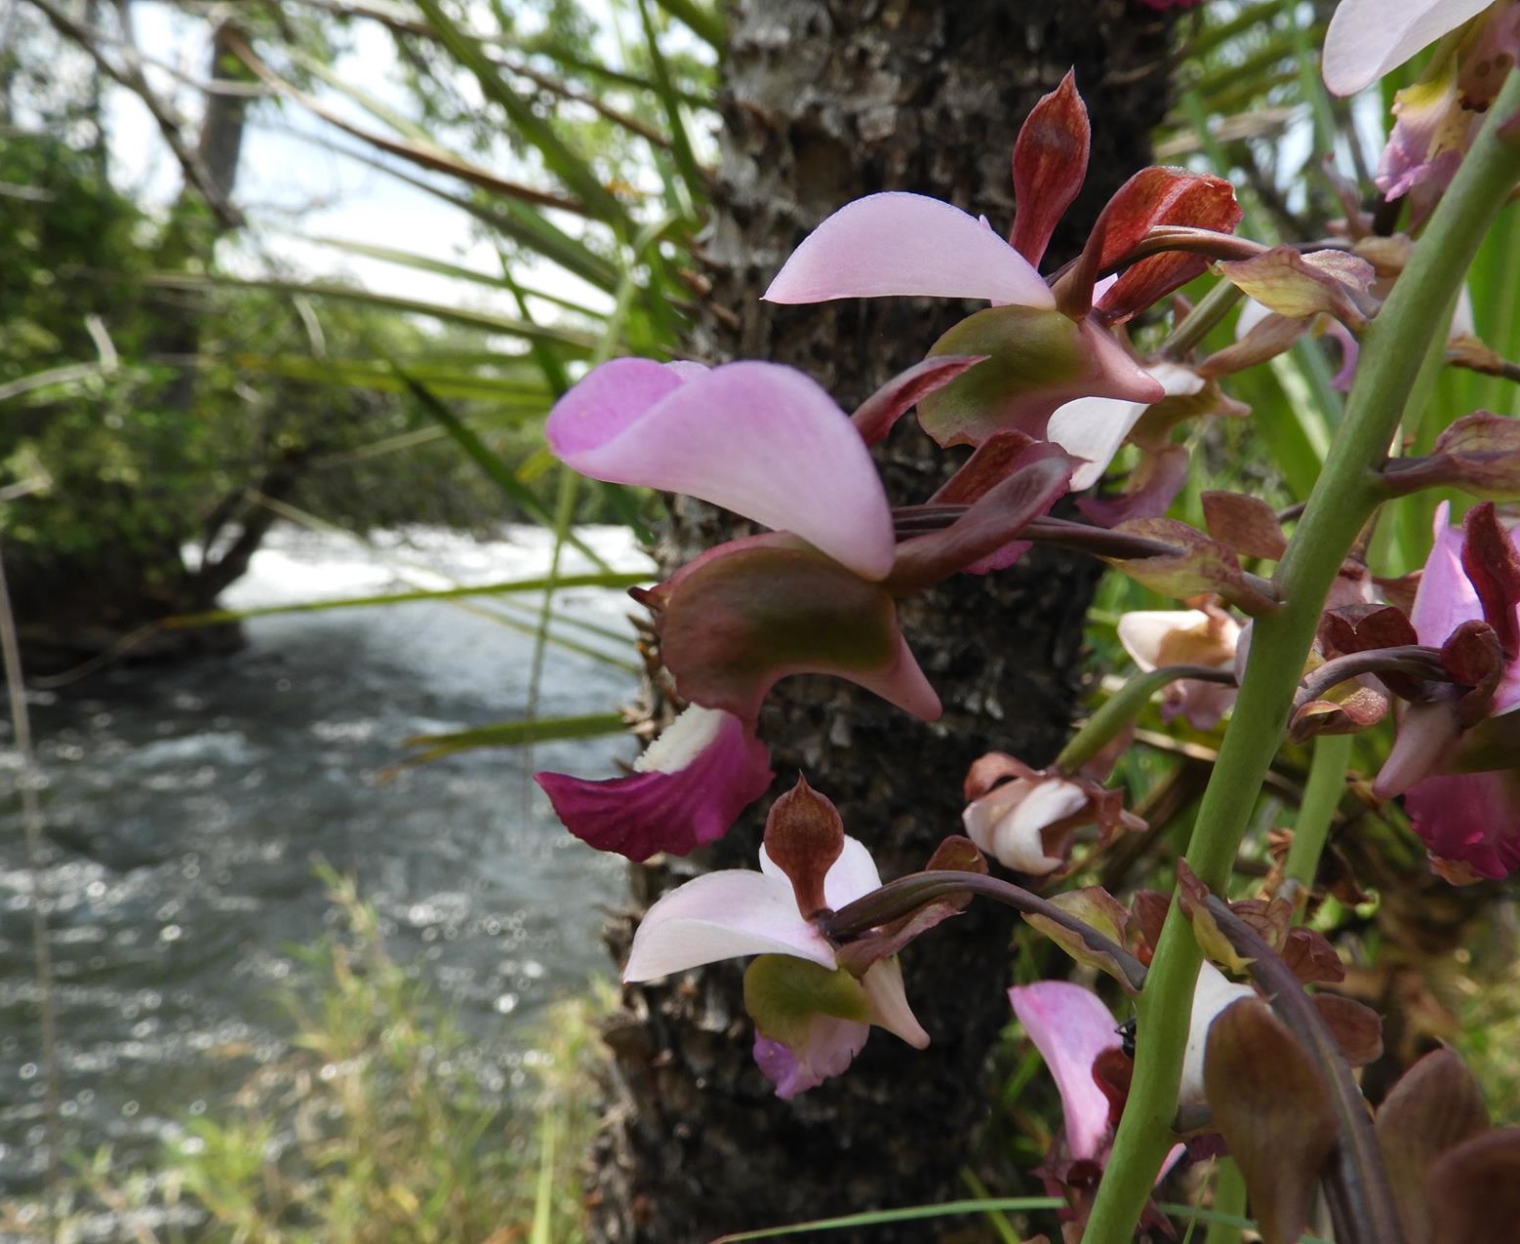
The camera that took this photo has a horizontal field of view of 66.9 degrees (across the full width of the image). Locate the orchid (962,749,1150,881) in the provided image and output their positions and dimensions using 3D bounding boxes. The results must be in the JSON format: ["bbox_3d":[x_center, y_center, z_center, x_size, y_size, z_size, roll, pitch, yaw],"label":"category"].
[{"bbox_3d":[0.054,0.035,0.210,0.029,0.022,0.025,3,7,23],"label":"orchid"}]

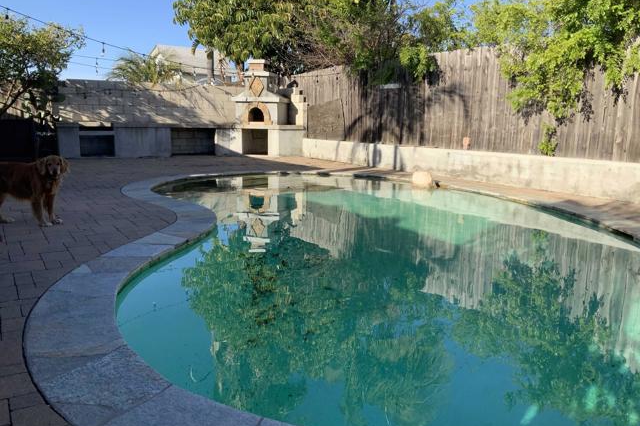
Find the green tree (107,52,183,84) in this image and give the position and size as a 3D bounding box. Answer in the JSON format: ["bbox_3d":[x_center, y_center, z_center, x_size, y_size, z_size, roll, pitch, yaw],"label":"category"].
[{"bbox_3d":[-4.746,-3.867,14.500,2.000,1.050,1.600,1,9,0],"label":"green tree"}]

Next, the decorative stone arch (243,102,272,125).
[{"bbox_3d":[-1.609,-2.561,13.800,0.820,0.620,0.140,4,10,17],"label":"decorative stone arch"}]

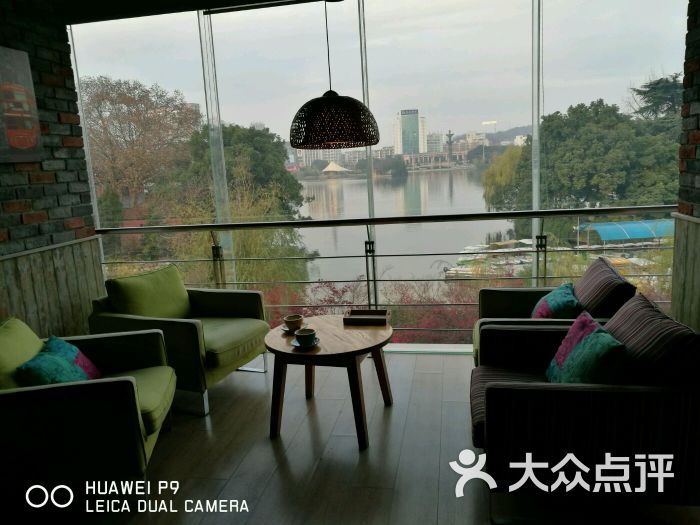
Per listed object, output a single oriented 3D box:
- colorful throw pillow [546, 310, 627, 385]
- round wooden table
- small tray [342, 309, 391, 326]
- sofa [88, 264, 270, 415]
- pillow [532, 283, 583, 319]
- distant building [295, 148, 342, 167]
[{"bbox_3d":[0.998,0.439,2.328,0.130,0.390,0.390,24,14,-3],"label":"colorful throw pillow"},{"bbox_3d":[-0.115,0.685,3.224,0.750,0.560,0.750,-3,10,0],"label":"round wooden table"},{"bbox_3d":[0.108,0.334,3.364,0.260,0.060,0.190,-1,10,11],"label":"small tray"},{"bbox_3d":[-1.161,0.489,3.888,0.920,0.820,0.790,1,11,20],"label":"sofa"},{"bbox_3d":[1.217,0.307,3.261,0.130,0.390,0.390,41,20,2],"label":"pillow"},{"bbox_3d":[-22.344,-76.923,408.000,34.000,18.000,15.000,-3,10,0],"label":"distant building"}]

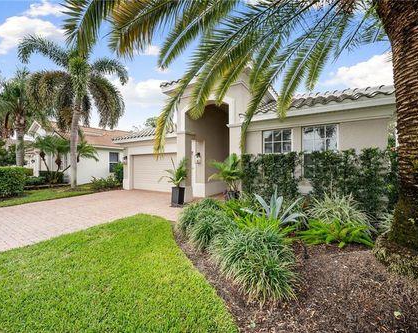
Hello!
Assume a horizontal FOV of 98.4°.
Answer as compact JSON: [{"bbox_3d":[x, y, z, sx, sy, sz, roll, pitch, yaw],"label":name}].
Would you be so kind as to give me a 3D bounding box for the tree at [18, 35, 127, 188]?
[{"bbox_3d":[-8.650,-3.500,12.050,5.800,9.900,5.800,0,0,29],"label":"tree"}]

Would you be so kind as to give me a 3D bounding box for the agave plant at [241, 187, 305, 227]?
[{"bbox_3d":[1.540,0.900,4.200,1.400,0.880,1.350,0,0,29],"label":"agave plant"}]

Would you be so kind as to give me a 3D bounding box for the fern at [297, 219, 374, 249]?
[{"bbox_3d":[2.400,1.160,3.430,1.200,0.420,1.150,0,0,29],"label":"fern"}]

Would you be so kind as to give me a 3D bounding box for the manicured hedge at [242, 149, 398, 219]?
[{"bbox_3d":[2.870,0.480,5.270,3.950,1.800,0.650,0,0,29],"label":"manicured hedge"}]

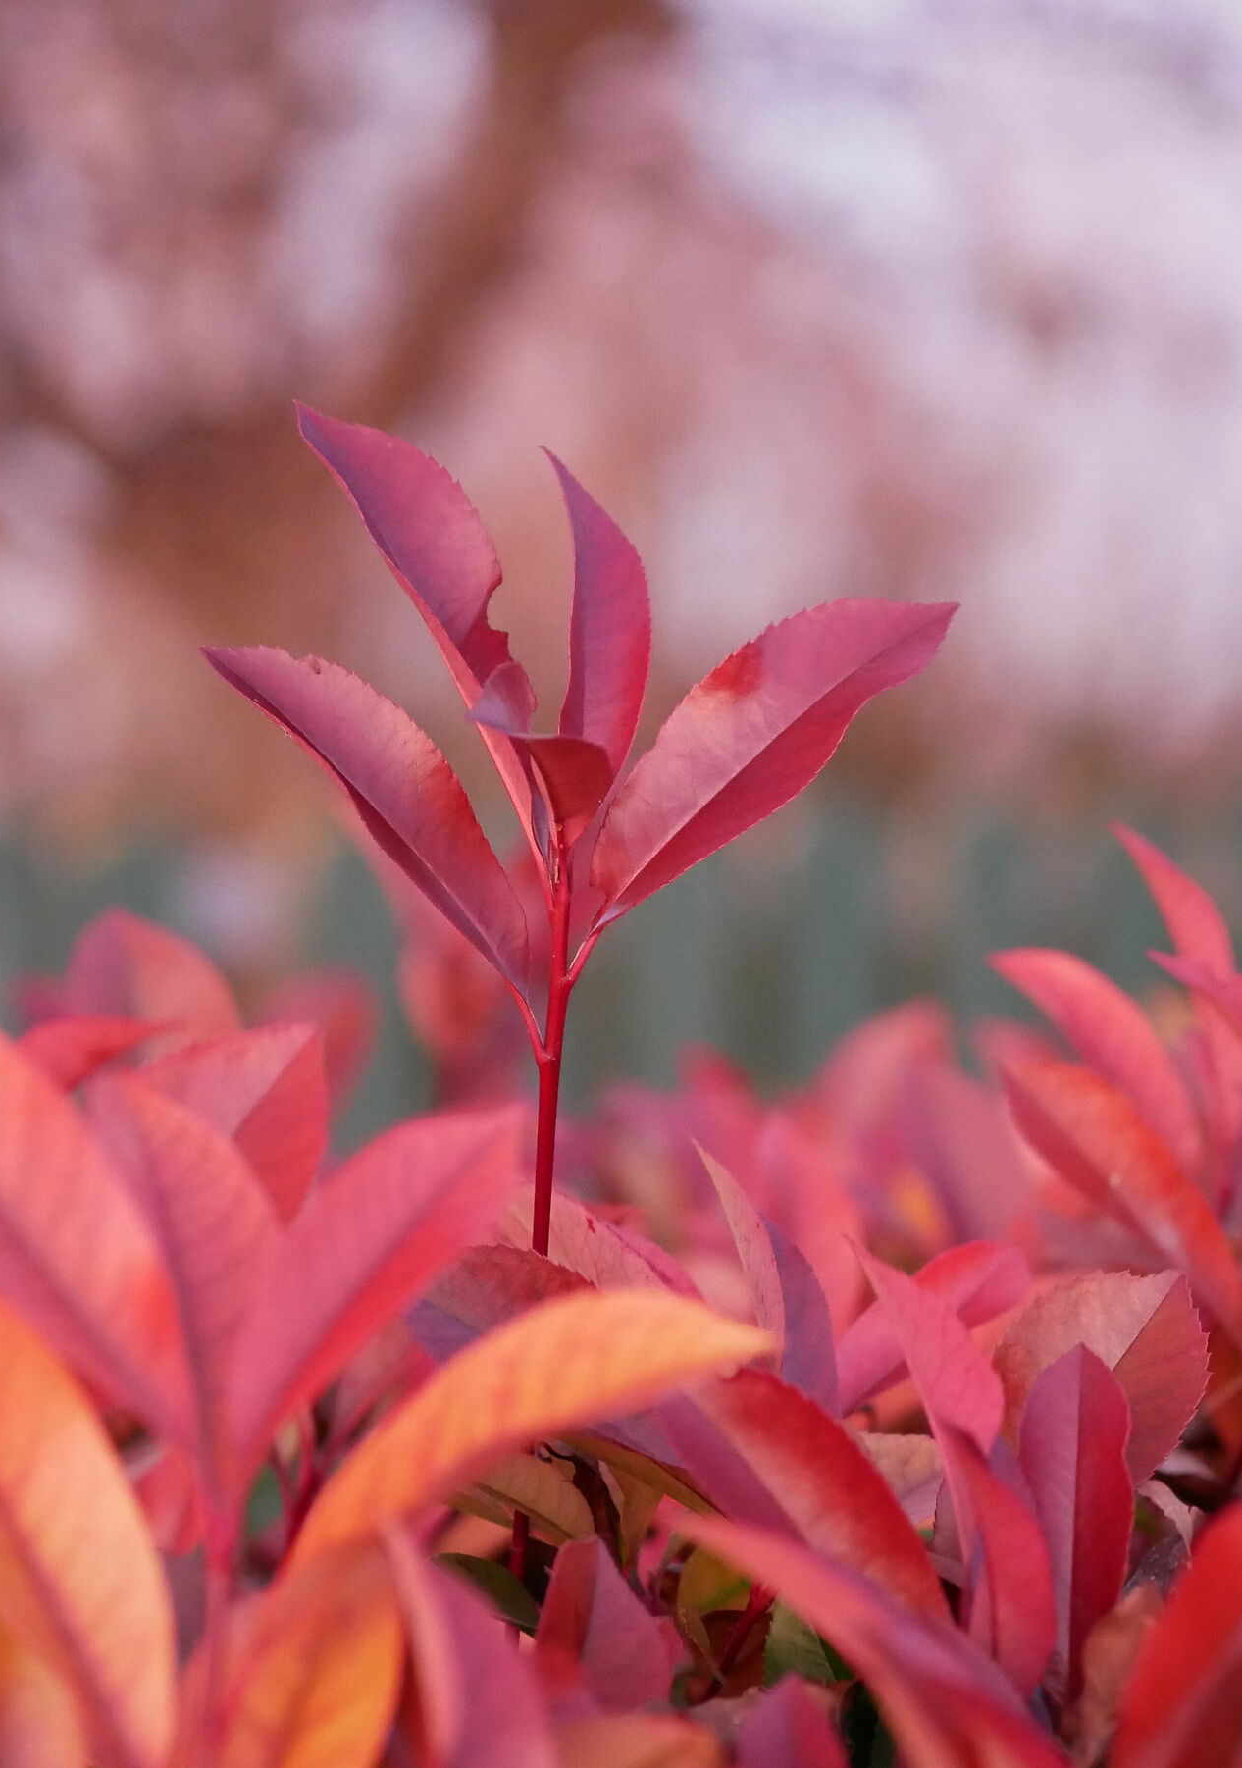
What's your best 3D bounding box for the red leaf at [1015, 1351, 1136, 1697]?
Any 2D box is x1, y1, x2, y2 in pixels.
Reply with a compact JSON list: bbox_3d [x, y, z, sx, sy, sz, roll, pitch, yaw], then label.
[{"bbox_3d":[0.069,0.098,1.240,0.017,0.055,0.013,1,-7,-6],"label":"red leaf"}]

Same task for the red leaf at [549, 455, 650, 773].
[{"bbox_3d":[-0.004,-0.039,1.300,0.017,0.062,0.016,-4,-14,-13],"label":"red leaf"}]

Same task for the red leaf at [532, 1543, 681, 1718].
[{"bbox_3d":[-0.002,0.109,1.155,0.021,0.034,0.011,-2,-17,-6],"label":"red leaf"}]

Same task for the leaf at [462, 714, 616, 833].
[{"bbox_3d":[-0.012,-0.016,1.185,0.020,0.020,0.014,-17,30,-9],"label":"leaf"}]

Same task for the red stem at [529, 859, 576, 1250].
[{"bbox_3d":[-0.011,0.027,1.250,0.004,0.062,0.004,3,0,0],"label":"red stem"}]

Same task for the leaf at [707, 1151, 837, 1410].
[{"bbox_3d":[0.024,0.066,1.310,0.015,0.052,0.014,-18,-12,-19],"label":"leaf"}]

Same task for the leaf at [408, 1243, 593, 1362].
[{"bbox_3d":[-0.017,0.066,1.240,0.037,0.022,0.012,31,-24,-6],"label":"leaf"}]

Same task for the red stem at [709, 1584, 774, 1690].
[{"bbox_3d":[0.019,0.116,1.260,0.004,0.018,0.004,25,0,0],"label":"red stem"}]

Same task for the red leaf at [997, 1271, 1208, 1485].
[{"bbox_3d":[0.078,0.081,1.330,0.031,0.044,0.012,33,-13,2],"label":"red leaf"}]

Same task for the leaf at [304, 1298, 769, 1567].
[{"bbox_3d":[-0.013,0.073,1.120,0.072,0.024,0.022,-27,-22,-6],"label":"leaf"}]

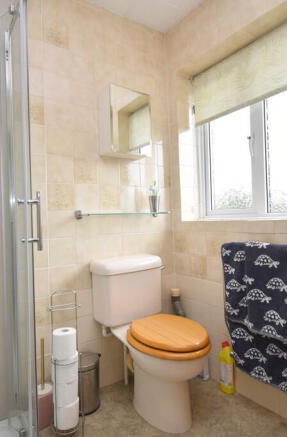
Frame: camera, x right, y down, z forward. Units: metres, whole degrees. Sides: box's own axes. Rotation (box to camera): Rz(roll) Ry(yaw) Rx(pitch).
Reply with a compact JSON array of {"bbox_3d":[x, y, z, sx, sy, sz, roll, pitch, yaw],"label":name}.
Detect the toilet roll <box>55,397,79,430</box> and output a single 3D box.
[{"bbox_3d":[-0.368,0.923,1.313,0.110,0.109,0.110,-2,0,0],"label":"toilet roll"}]

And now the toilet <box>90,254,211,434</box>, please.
[{"bbox_3d":[0.057,0.625,1.458,0.430,0.780,0.675,-1,-1,-37],"label":"toilet"}]

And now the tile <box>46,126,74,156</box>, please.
[{"bbox_3d":[-0.455,-0.419,1.490,0.148,0.148,0.010,-1,-1,-37],"label":"tile"}]

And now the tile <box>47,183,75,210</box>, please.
[{"bbox_3d":[-0.451,-0.117,1.497,0.152,0.152,0.010,-2,0,-35],"label":"tile"}]

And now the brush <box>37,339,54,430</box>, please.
[{"bbox_3d":[-0.504,0.816,1.367,0.100,0.430,0.100,-1,-1,-37],"label":"brush"}]

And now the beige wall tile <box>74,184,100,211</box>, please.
[{"bbox_3d":[-0.326,-0.121,1.579,0.148,0.148,0.010,-1,-1,-37],"label":"beige wall tile"}]

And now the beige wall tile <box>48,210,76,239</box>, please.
[{"bbox_3d":[-0.446,0.034,1.497,0.152,0.152,0.010,-2,0,-35],"label":"beige wall tile"}]

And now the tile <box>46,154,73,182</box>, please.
[{"bbox_3d":[-0.456,-0.269,1.496,0.152,0.152,0.010,-2,0,-35],"label":"tile"}]

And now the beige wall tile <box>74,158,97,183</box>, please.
[{"bbox_3d":[-0.339,-0.276,1.616,0.150,0.150,0.008,-1,-1,-37],"label":"beige wall tile"}]

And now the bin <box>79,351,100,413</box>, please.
[{"bbox_3d":[-0.325,0.861,1.440,0.180,0.255,0.168,-1,-1,-37],"label":"bin"}]

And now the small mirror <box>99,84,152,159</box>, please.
[{"bbox_3d":[-0.107,-0.569,1.664,0.288,0.389,0.130,-2,0,-35],"label":"small mirror"}]

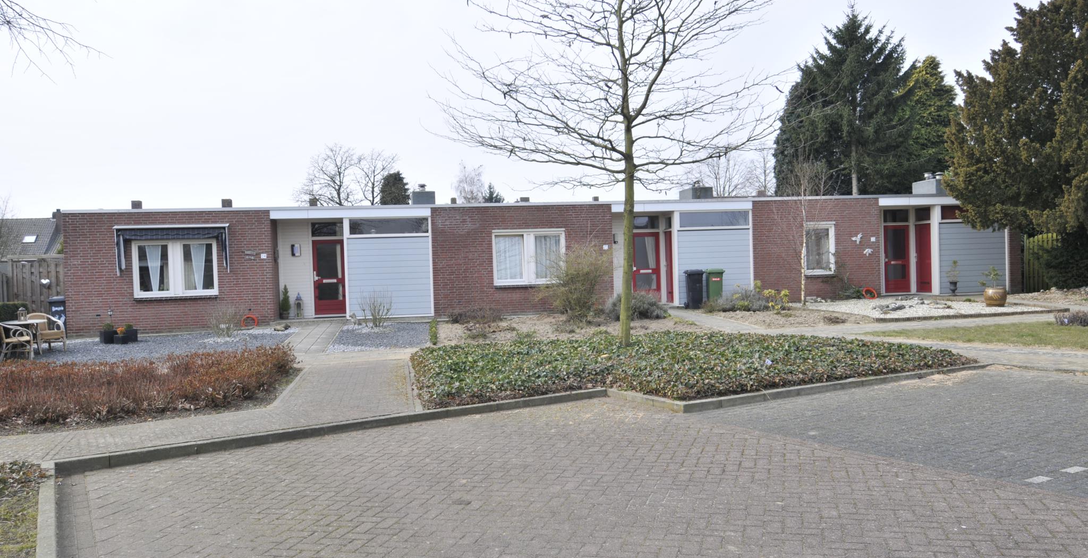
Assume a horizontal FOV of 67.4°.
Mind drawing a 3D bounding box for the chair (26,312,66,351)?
[{"bbox_3d":[-10.543,1.143,17.250,0.610,0.837,0.590,-1,1,29],"label":"chair"}]

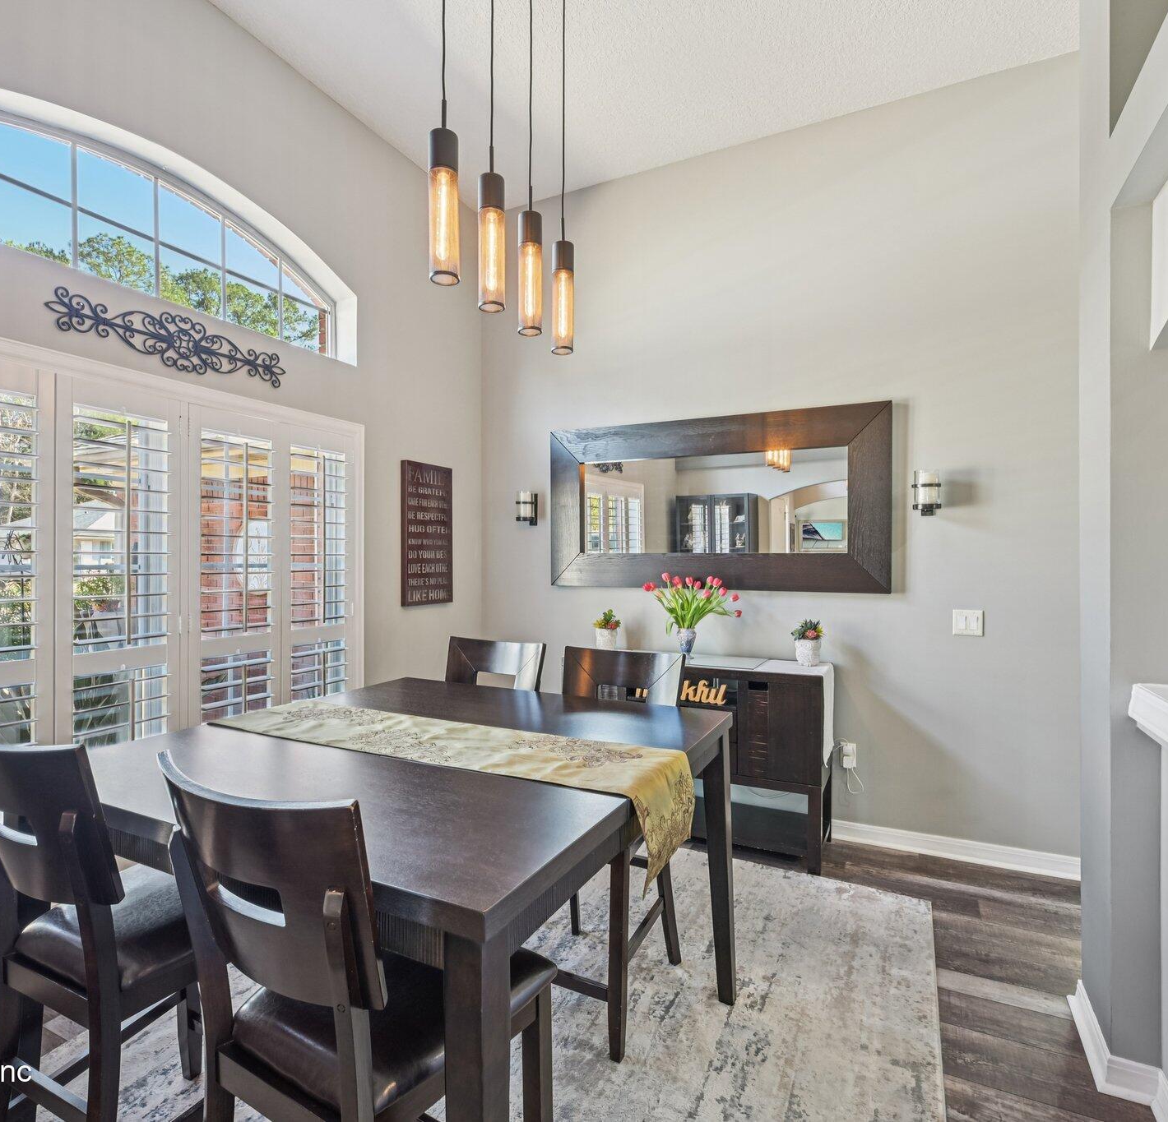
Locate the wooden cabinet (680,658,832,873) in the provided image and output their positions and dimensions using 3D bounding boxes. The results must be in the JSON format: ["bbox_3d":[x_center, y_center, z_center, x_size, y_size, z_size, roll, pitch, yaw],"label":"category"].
[{"bbox_3d":[0.571,0.968,3.436,1.340,0.905,0.400,0,0,27],"label":"wooden cabinet"}]

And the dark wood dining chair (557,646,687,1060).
[{"bbox_3d":[0.033,0.877,2.207,0.490,1.085,0.610,0,0,27],"label":"dark wood dining chair"}]

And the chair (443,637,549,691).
[{"bbox_3d":[-0.490,0.877,2.468,0.490,1.085,0.610,0,0,29],"label":"chair"}]

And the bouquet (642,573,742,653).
[{"bbox_3d":[0.566,0.292,3.500,0.500,0.455,0.330,0,0,27],"label":"bouquet"}]

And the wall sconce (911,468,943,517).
[{"bbox_3d":[1.615,-0.318,3.087,0.126,0.217,0.150,0,0,27],"label":"wall sconce"}]

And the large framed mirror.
[{"bbox_3d":[0.655,-0.315,3.623,1.895,0.938,0.050,0,0,27],"label":"large framed mirror"}]

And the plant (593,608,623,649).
[{"bbox_3d":[0.134,0.398,3.732,0.155,0.242,0.155,0,0,27],"label":"plant"}]

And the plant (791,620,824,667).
[{"bbox_3d":[1.114,0.406,3.255,0.150,0.226,0.150,0,0,27],"label":"plant"}]

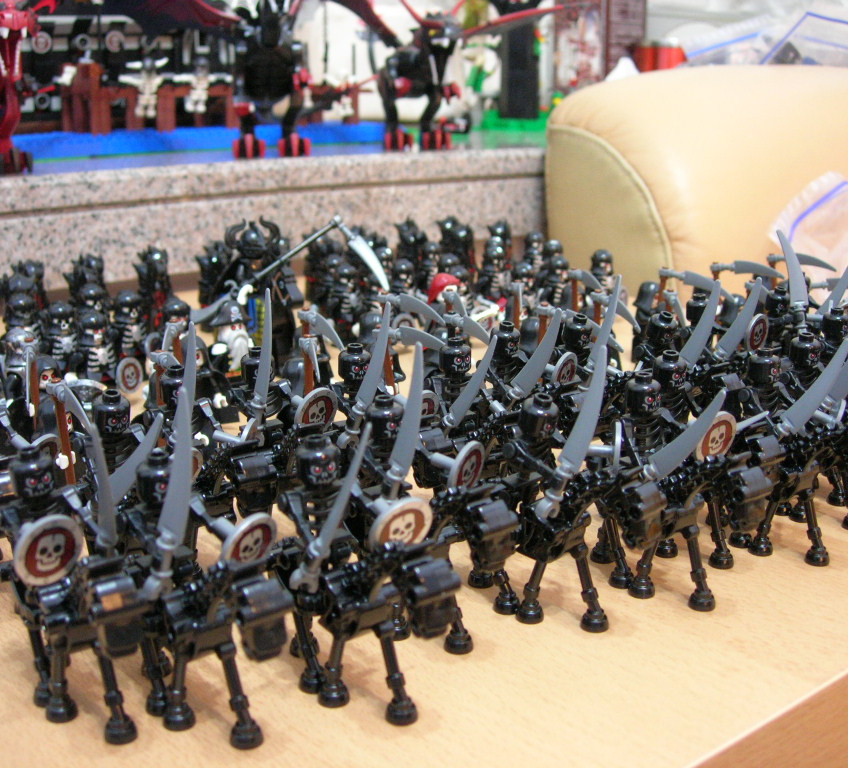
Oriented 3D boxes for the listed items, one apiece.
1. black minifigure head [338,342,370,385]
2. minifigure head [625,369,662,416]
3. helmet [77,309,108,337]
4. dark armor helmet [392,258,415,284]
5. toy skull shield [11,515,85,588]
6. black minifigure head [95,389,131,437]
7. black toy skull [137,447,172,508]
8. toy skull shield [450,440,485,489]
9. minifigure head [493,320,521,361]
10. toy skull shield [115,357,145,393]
[{"bbox_3d":[-0.022,-0.007,0.358,0.010,0.011,0.010,0,16,0],"label":"black minifigure head"},{"bbox_3d":[0.064,0.003,0.327,0.010,0.011,0.010,0,16,0],"label":"minifigure head"},{"bbox_3d":[-0.155,-0.028,0.524,0.013,0.013,0.013,-16,22,-42],"label":"helmet"},{"bbox_3d":[-0.012,-0.068,0.685,0.013,0.013,0.013,-11,20,-32],"label":"dark armor helmet"},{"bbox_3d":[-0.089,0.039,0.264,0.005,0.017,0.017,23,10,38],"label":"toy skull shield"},{"bbox_3d":[-0.089,0.008,0.322,0.010,0.011,0.010,0,16,0],"label":"black minifigure head"},{"bbox_3d":[-0.064,0.022,0.271,0.010,0.011,0.010,2,14,0],"label":"black toy skull"},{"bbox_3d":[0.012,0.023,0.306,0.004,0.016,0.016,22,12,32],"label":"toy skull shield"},{"bbox_3d":[0.029,-0.015,0.391,0.010,0.011,0.010,0,16,0],"label":"minifigure head"},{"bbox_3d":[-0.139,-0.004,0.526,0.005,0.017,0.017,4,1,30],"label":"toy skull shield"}]

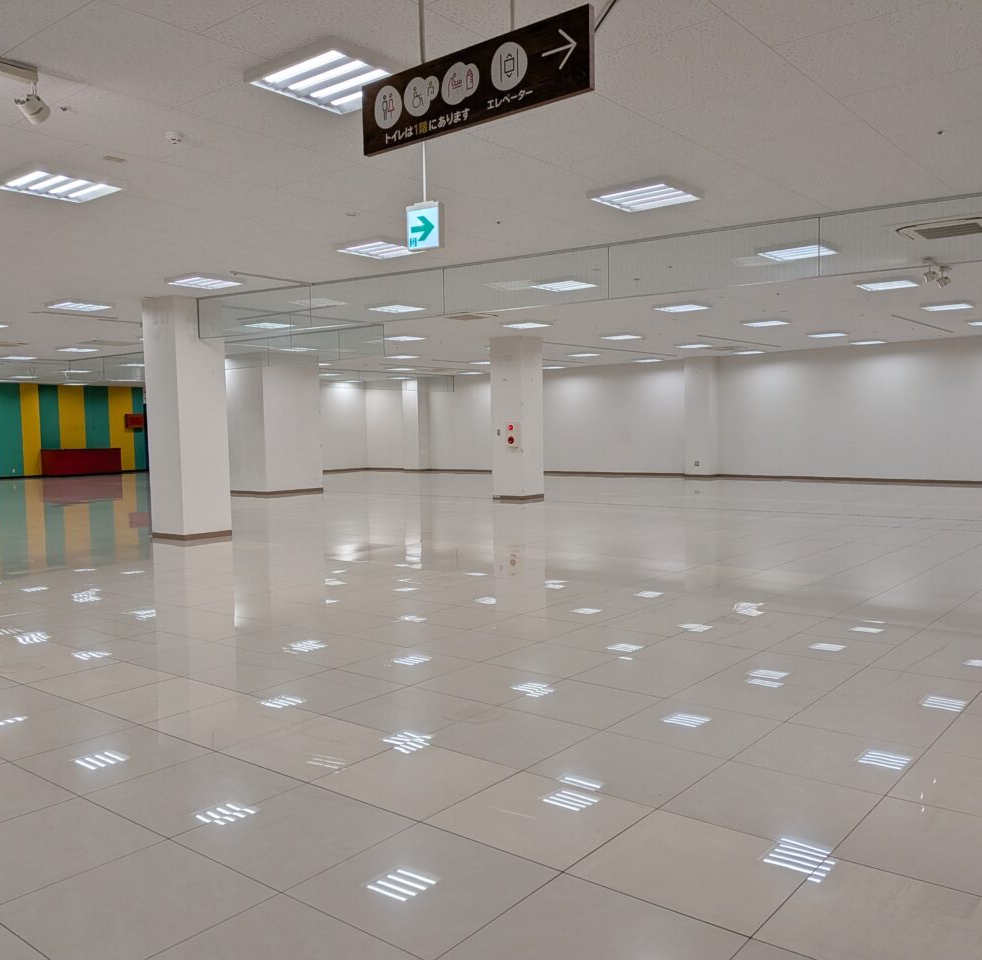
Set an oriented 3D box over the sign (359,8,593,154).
[{"bbox_3d":[-0.079,-1.339,3.039,1.000,0.252,0.030,2,4,40],"label":"sign"}]

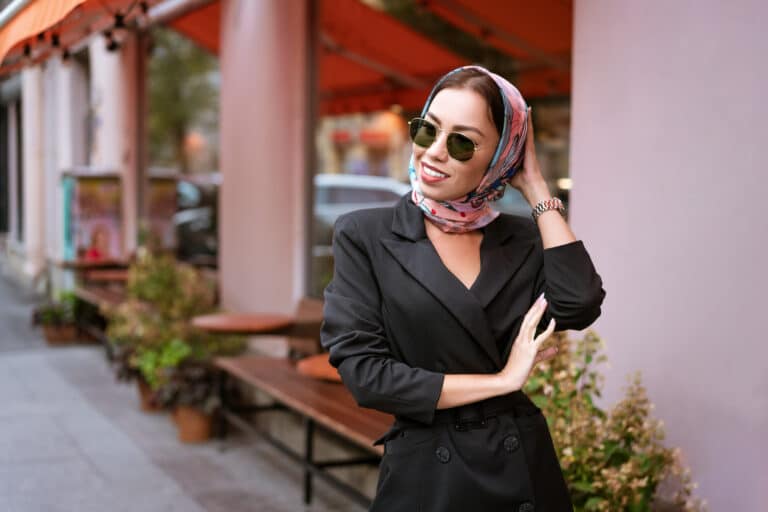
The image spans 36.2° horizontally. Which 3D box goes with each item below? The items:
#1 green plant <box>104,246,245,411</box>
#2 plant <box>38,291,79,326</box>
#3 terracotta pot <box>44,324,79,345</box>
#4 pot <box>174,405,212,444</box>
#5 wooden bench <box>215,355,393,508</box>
[{"bbox_3d":[-1.223,0.423,6.850,0.650,0.870,0.730,-2,6,-25],"label":"green plant"},{"bbox_3d":[-2.704,0.435,9.716,0.310,0.290,0.330,-2,6,-25],"label":"plant"},{"bbox_3d":[-2.681,0.627,9.716,0.260,0.180,0.290,-2,6,-25],"label":"terracotta pot"},{"bbox_3d":[-1.062,0.913,6.533,0.200,0.200,0.200,0,5,0],"label":"pot"},{"bbox_3d":[-0.260,0.888,5.603,0.400,0.430,2.300,-2,6,-25],"label":"wooden bench"}]

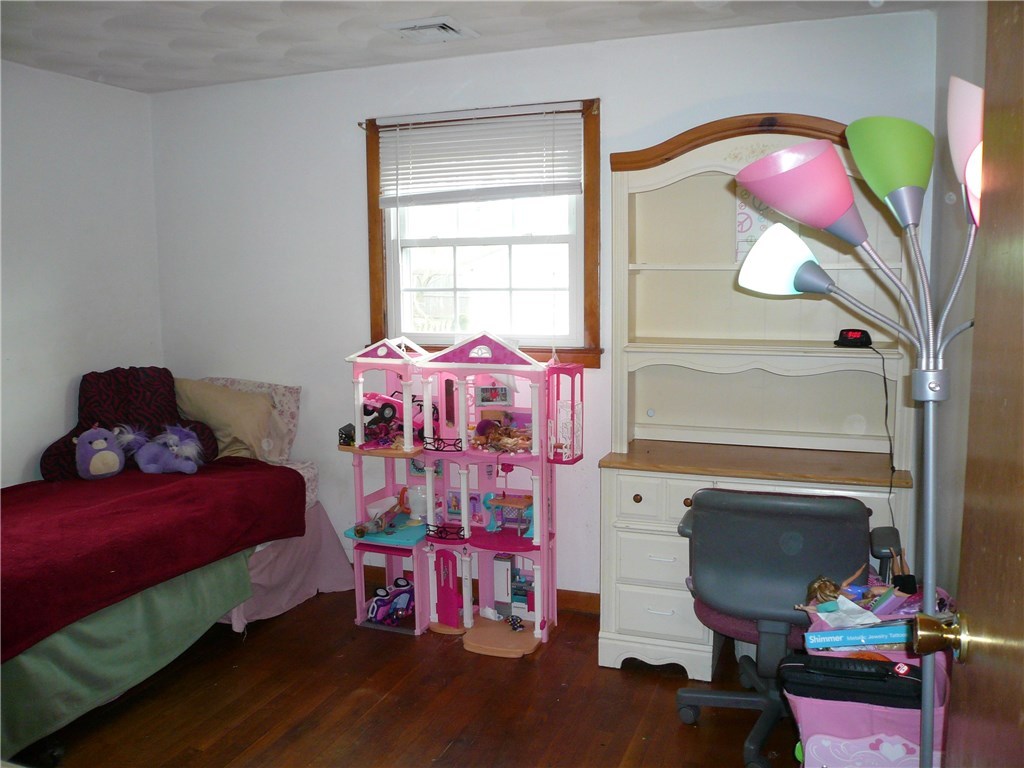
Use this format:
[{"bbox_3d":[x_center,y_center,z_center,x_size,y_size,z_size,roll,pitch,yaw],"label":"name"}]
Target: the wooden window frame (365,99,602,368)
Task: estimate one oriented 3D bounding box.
[{"bbox_3d":[-0.144,-0.598,3.391,1.046,1.055,0.085,2,8,20],"label":"wooden window frame"}]

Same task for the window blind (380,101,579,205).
[{"bbox_3d":[-0.144,-0.915,3.363,0.902,0.376,0.043,2,8,20],"label":"window blind"}]

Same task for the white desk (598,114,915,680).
[{"bbox_3d":[0.856,0.062,2.906,1.008,1.931,0.450,2,8,20],"label":"white desk"}]

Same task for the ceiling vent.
[{"bbox_3d":[-0.293,-1.282,2.982,0.273,0.028,0.263,2,8,20],"label":"ceiling vent"}]

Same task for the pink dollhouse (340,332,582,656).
[{"bbox_3d":[-0.202,0.401,3.252,0.930,1.193,0.327,2,8,20],"label":"pink dollhouse"}]

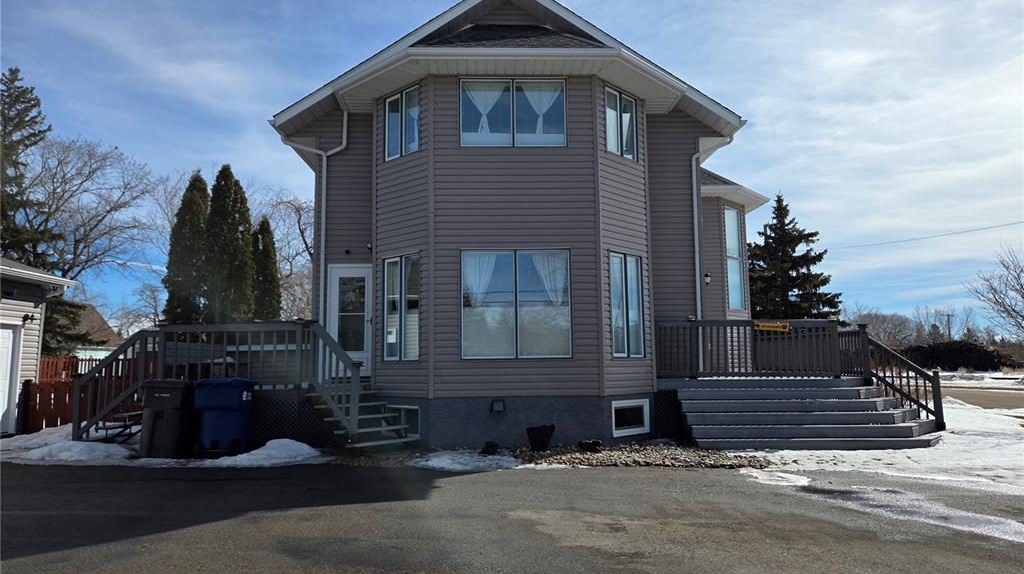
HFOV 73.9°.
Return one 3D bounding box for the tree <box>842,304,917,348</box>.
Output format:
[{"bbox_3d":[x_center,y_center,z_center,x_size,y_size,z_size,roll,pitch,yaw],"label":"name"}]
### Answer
[{"bbox_3d":[45.978,6.472,84.757,9.200,8.200,9.200,-1,-7,0],"label":"tree"}]

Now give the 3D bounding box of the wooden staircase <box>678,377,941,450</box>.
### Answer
[{"bbox_3d":[5.124,2.058,11.231,4.400,1.070,2.150,-1,-7,0],"label":"wooden staircase"}]

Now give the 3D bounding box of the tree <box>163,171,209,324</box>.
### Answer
[{"bbox_3d":[-8.879,0.148,18.619,1.400,6.800,1.400,-1,-7,0],"label":"tree"}]

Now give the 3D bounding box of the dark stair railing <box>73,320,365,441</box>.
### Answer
[{"bbox_3d":[-4.683,1.450,10.560,4.900,1.920,0.950,-1,-7,0],"label":"dark stair railing"}]

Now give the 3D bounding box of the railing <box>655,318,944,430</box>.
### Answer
[{"bbox_3d":[5.119,1.587,12.292,5.050,2.000,0.950,-1,-7,0],"label":"railing"}]

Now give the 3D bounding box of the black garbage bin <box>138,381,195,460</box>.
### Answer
[{"bbox_3d":[-5.247,1.986,10.347,0.620,1.120,0.700,0,-7,-10],"label":"black garbage bin"}]

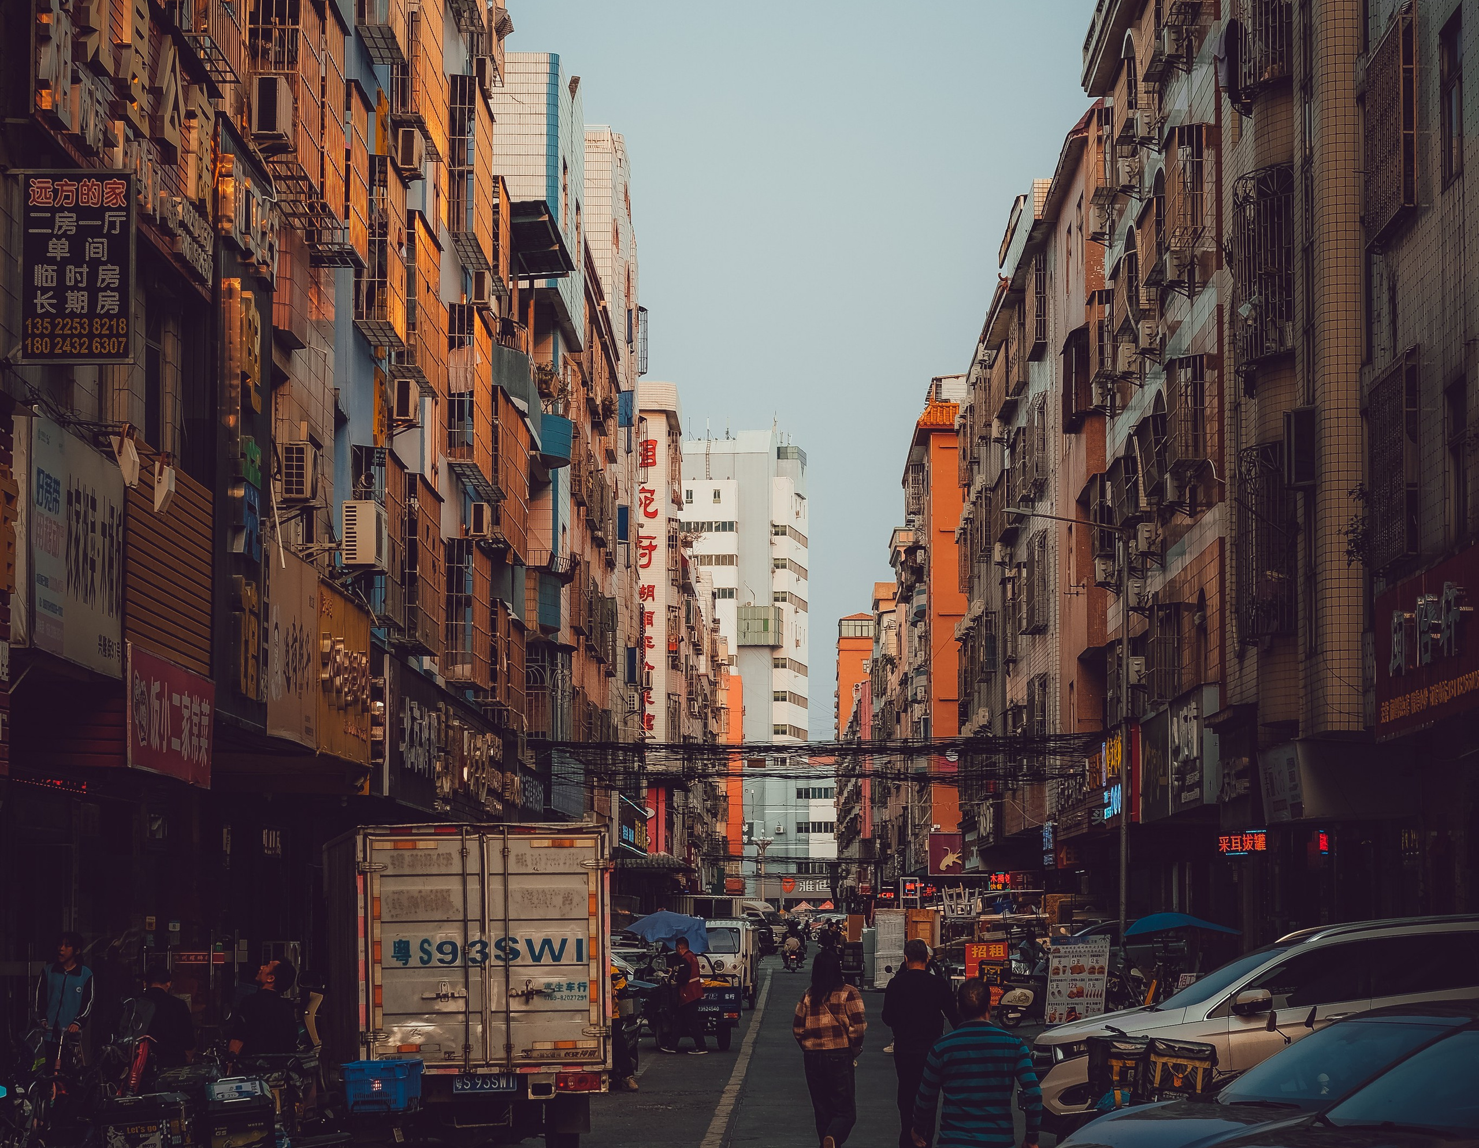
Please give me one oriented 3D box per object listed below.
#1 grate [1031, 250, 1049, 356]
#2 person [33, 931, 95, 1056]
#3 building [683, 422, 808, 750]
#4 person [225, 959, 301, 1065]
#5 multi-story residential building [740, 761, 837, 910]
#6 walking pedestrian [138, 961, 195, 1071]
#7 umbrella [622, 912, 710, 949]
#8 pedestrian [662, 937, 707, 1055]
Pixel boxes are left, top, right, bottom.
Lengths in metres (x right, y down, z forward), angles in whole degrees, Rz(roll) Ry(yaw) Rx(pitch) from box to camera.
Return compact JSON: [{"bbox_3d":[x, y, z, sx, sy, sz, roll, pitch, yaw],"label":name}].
[{"bbox_3d":[6.494,-5.855,70.500,0.500,2.200,2.000,0,-6,1],"label":"grate"},{"bbox_3d":[-4.963,3.477,23.968,0.440,1.640,0.330,0,-6,2],"label":"person"},{"bbox_3d":[0.353,10.660,332.000,15.000,51.000,14.000,-1,-6,10],"label":"building"},{"bbox_3d":[-3.070,3.171,20.981,0.750,1.360,0.550,-4,-7,32],"label":"person"},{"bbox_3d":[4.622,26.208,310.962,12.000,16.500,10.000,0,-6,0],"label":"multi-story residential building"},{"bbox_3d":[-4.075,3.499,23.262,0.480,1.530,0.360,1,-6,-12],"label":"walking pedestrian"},{"bbox_3d":[-1.042,5.093,46.724,1.200,0.570,1.200,0,-6,0],"label":"umbrella"},{"bbox_3d":[-0.771,5.964,46.190,0.650,1.660,0.500,-1,-6,10],"label":"pedestrian"}]

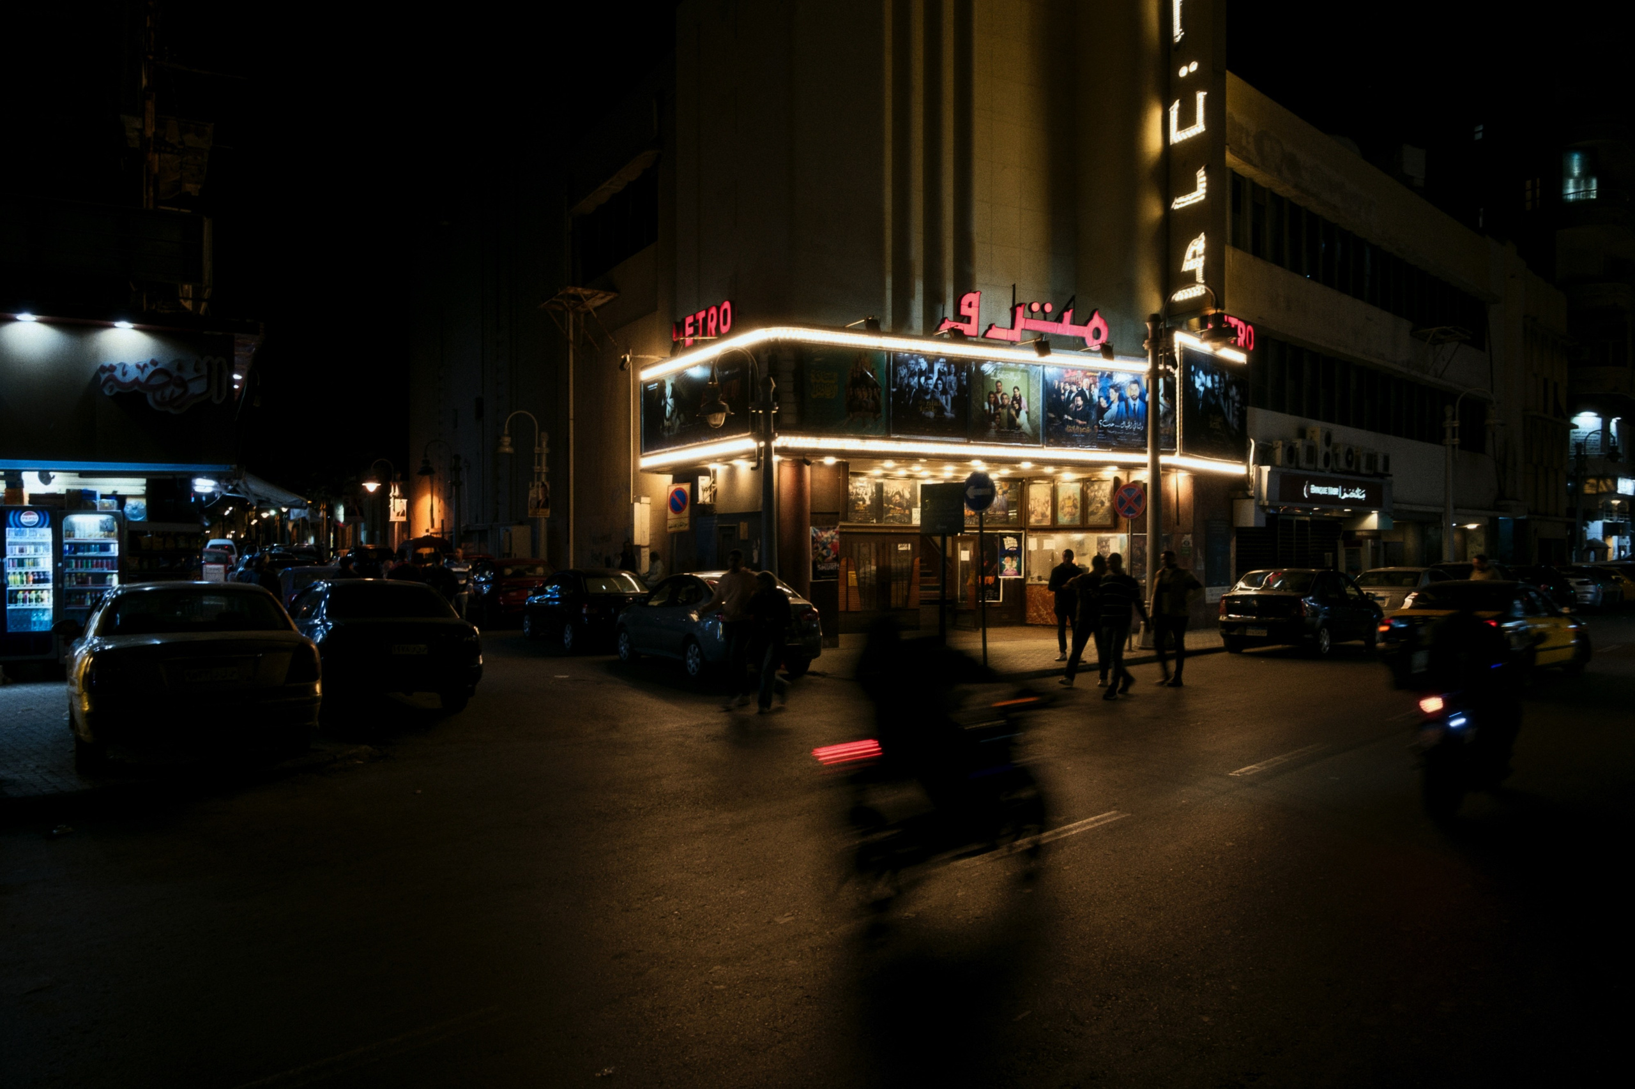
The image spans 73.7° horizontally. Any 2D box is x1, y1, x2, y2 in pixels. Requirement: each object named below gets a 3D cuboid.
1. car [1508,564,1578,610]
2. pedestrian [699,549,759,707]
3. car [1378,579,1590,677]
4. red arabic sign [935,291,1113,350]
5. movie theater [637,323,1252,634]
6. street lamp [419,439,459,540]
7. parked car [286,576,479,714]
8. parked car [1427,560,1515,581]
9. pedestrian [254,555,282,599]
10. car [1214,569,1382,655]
[{"bbox_3d":[20.000,1.292,30.491,4.200,1.450,1.740,0,-1,-44],"label":"car"},{"bbox_3d":[-0.980,0.944,12.293,0.620,1.740,0.500,0,-1,35],"label":"pedestrian"},{"bbox_3d":[9.420,1.186,15.270,4.330,1.420,1.700,0,0,-44],"label":"car"},{"bbox_3d":[3.670,-3.905,19.030,3.520,0.790,0.220,0,0,-24],"label":"red arabic sign"},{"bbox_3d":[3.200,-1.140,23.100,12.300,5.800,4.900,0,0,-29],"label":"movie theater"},{"bbox_3d":[-11.200,-0.744,32.307,1.300,4.700,0.500,0,-1,-31],"label":"street lamp"},{"bbox_3d":[-5.360,1.167,12.950,1.700,1.450,4.380,0,0,-33],"label":"parked car"},{"bbox_3d":[16.500,1.152,27.500,1.720,1.530,4.250,0,0,44],"label":"parked car"},{"bbox_3d":[-8.300,0.985,16.393,0.360,1.680,0.480,0,0,10],"label":"pedestrian"},{"bbox_3d":[8.840,1.159,19.800,1.740,1.490,4.240,0,0,42],"label":"car"}]

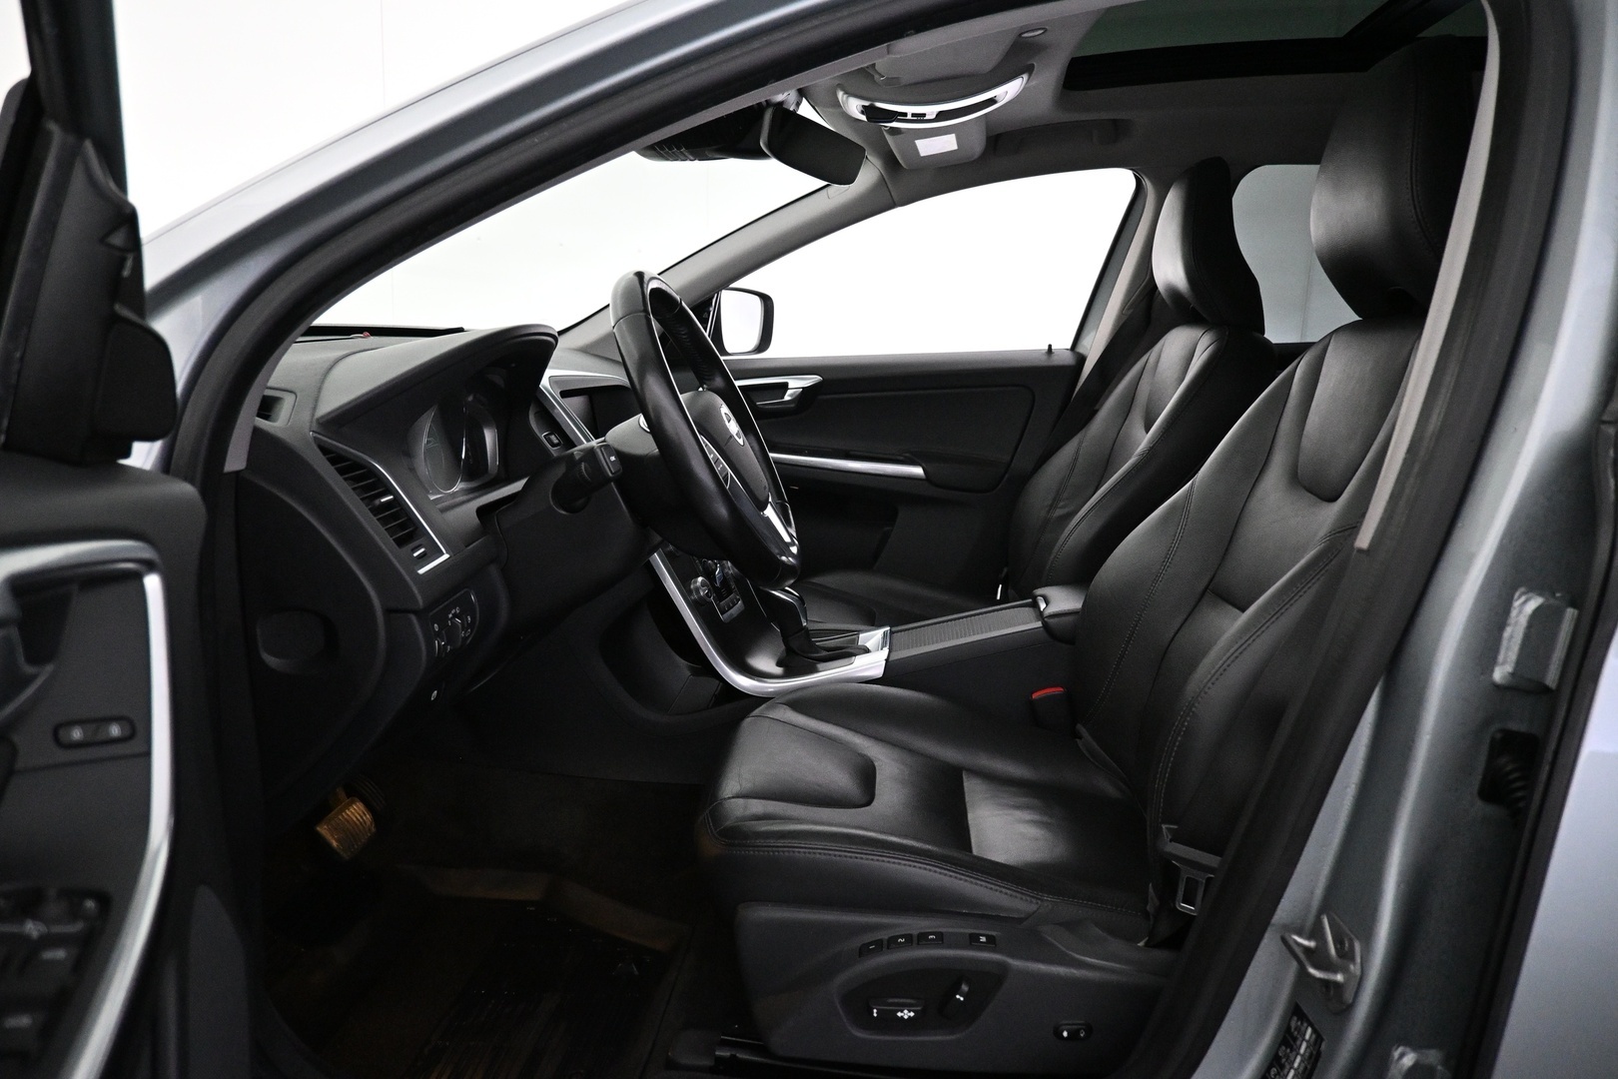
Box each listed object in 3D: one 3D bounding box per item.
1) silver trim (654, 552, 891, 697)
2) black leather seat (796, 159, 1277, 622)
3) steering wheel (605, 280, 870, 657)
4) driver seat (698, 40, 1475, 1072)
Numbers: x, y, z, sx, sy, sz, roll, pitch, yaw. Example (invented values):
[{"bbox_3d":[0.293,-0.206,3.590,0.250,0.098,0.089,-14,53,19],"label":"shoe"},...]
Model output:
[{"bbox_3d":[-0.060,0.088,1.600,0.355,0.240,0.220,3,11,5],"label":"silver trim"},{"bbox_3d":[0.358,-0.143,1.898,0.785,1.010,0.540,3,11,5],"label":"black leather seat"},{"bbox_3d":[-0.124,-0.110,1.186,0.110,0.378,0.378,-25,7,10],"label":"steering wheel"},{"bbox_3d":[0.294,-0.003,1.154,0.785,1.010,0.540,3,11,5],"label":"driver seat"}]

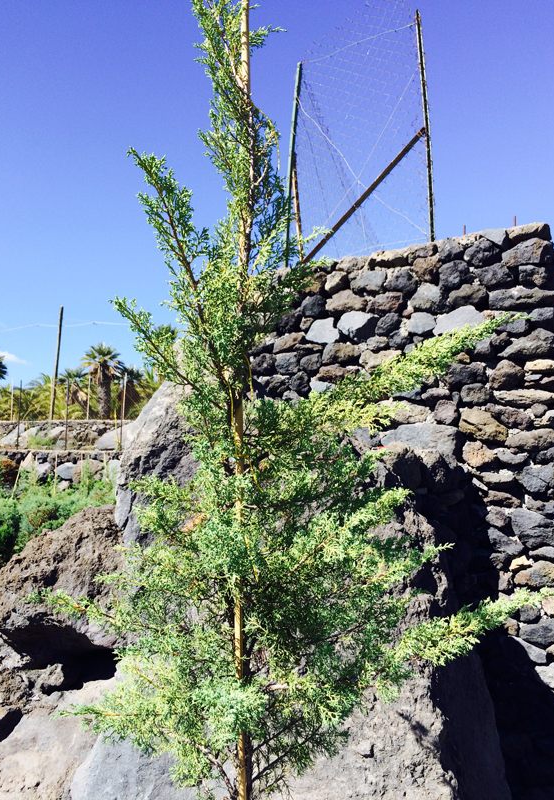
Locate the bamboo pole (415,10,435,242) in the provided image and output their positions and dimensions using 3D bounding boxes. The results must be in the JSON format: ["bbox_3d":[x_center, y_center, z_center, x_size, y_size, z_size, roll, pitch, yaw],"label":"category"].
[{"bbox_3d":[1.060,-1.980,4.791,0.035,1.770,0.035,-2,-8,0],"label":"bamboo pole"}]

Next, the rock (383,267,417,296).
[{"bbox_3d":[0.846,-0.811,4.590,0.235,0.205,0.200,-4,-9,27],"label":"rock"}]

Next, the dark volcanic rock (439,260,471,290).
[{"bbox_3d":[1.246,-0.869,4.677,0.210,0.211,0.220,-3,-7,29],"label":"dark volcanic rock"}]

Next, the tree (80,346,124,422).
[{"bbox_3d":[-8.332,-0.836,32.000,2.050,3.700,2.050,0,-6,0],"label":"tree"}]

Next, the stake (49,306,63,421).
[{"bbox_3d":[-8.972,-1.505,27.245,0.140,4.690,0.140,2,-6,0],"label":"stake"}]

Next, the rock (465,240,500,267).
[{"bbox_3d":[1.337,-0.960,4.361,0.235,0.182,0.200,-4,-9,27],"label":"rock"}]

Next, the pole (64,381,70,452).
[{"bbox_3d":[-4.417,0.299,14.106,0.045,1.526,0.045,0,-8,0],"label":"pole"}]

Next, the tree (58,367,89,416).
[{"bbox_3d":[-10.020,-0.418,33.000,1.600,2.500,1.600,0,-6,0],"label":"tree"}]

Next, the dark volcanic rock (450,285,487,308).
[{"bbox_3d":[1.248,-0.674,4.367,0.238,0.155,0.200,-4,-9,27],"label":"dark volcanic rock"}]

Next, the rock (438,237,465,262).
[{"bbox_3d":[1.224,-1.056,4.703,0.186,0.185,0.210,-3,-7,29],"label":"rock"}]

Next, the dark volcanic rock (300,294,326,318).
[{"bbox_3d":[0.275,-0.724,5.187,0.211,0.187,0.210,-3,-7,29],"label":"dark volcanic rock"}]

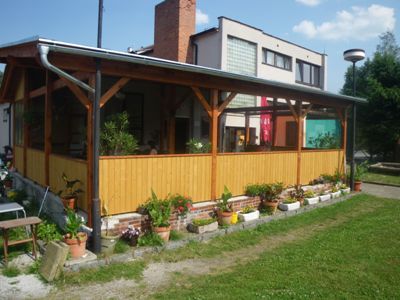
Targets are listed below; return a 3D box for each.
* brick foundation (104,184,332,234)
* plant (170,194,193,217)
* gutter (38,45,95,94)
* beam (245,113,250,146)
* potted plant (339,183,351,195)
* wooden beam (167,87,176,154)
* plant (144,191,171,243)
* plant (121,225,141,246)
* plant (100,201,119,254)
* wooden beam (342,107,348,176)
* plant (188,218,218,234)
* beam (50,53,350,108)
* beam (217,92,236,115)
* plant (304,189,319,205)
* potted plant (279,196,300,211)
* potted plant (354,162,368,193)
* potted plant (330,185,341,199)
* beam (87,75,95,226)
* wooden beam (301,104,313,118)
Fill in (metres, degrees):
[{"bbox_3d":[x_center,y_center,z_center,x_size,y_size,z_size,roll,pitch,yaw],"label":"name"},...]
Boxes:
[{"bbox_3d":[1.416,1.237,8.001,8.400,0.370,0.300,-1,3,-40],"label":"brick foundation"},{"bbox_3d":[-0.323,0.968,5.645,0.355,0.365,0.298,-1,3,-38],"label":"plant"},{"bbox_3d":[-1.807,-1.083,4.379,0.120,0.520,0.900,3,3,26],"label":"gutter"},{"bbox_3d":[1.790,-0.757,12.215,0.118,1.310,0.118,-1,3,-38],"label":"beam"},{"bbox_3d":[4.186,1.124,9.373,0.440,0.270,0.240,-1,4,-39],"label":"potted plant"},{"bbox_3d":[-0.777,-0.383,9.090,0.160,2.691,0.160,-1,3,-39],"label":"wooden beam"},{"bbox_3d":[-0.688,1.090,5.425,0.460,0.850,0.440,1,3,0],"label":"plant"},{"bbox_3d":[-1.100,1.363,5.156,0.310,0.330,0.300,1,3,0],"label":"plant"},{"bbox_3d":[-1.328,1.084,4.725,0.320,0.800,0.320,-1,3,-39],"label":"plant"},{"bbox_3d":[4.740,-0.201,10.588,0.140,2.364,0.140,-1,3,-39],"label":"wooden beam"},{"bbox_3d":[0.074,1.333,5.821,0.470,0.210,0.320,-1,3,-39],"label":"plant"},{"bbox_3d":[1.341,-1.423,7.742,9.286,0.220,0.160,-1,3,-39],"label":"beam"},{"bbox_3d":[0.621,-1.032,7.180,0.100,0.100,0.700,4,48,50],"label":"beam"},{"bbox_3d":[2.868,1.201,8.300,0.450,0.360,0.210,-1,3,-40],"label":"plant"},{"bbox_3d":[2.079,1.229,7.497,0.450,0.270,0.260,-1,4,-39],"label":"potted plant"},{"bbox_3d":[4.827,0.822,9.669,0.346,0.854,0.326,-1,3,-38],"label":"potted plant"},{"bbox_3d":[3.812,1.176,9.100,0.450,0.340,0.210,-1,3,-40],"label":"potted plant"},{"bbox_3d":[-1.638,-0.001,4.891,0.118,2.304,0.118,-1,3,-38],"label":"beam"},{"bbox_3d":[2.721,-0.986,8.273,0.096,0.096,0.552,4,47,52],"label":"wooden beam"}]

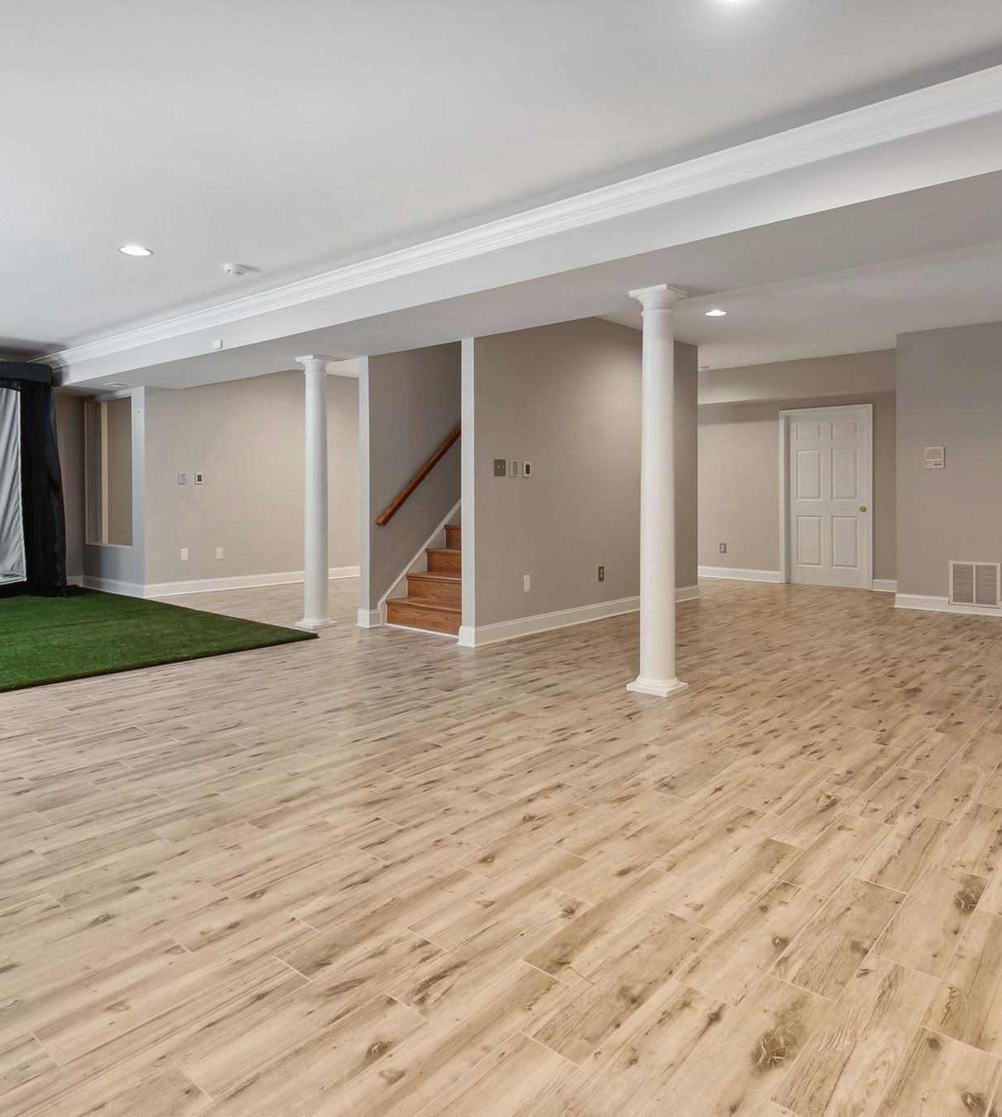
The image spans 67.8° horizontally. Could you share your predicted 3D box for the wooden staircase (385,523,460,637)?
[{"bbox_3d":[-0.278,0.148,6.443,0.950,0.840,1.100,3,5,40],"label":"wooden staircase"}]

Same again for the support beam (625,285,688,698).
[{"bbox_3d":[0.896,-0.361,4.275,0.250,2.275,0.250,3,5,40],"label":"support beam"}]

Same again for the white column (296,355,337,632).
[{"bbox_3d":[-1.541,-0.527,6.248,0.250,2.252,0.250,3,5,40],"label":"white column"}]

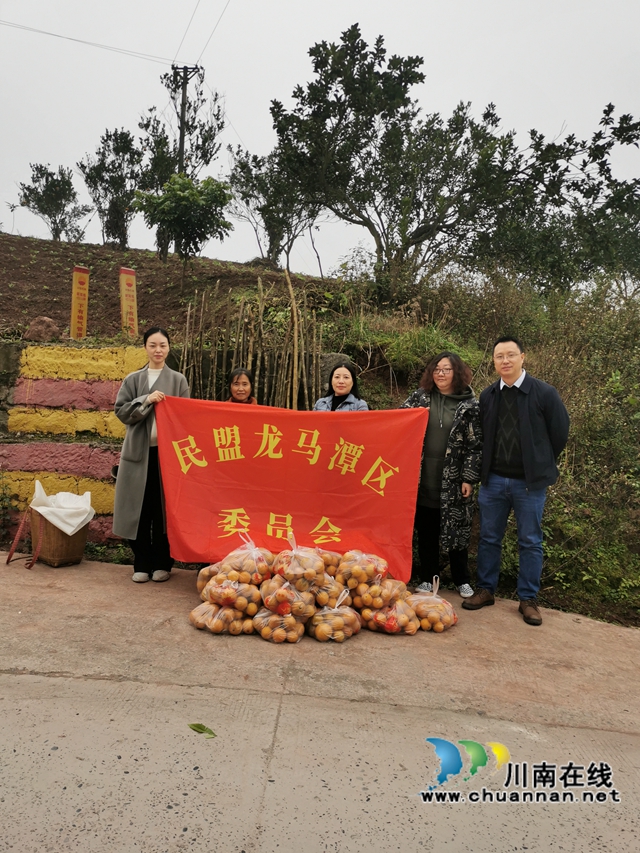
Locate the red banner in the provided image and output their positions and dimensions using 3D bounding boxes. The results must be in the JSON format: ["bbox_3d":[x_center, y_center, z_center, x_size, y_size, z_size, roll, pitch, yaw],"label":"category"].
[{"bbox_3d":[-0.174,0.400,4.220,1.700,1.120,0.150,1,1,2],"label":"red banner"}]

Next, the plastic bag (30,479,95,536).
[{"bbox_3d":[-1.811,0.577,4.680,0.400,0.370,0.350,1,1,-11],"label":"plastic bag"}]

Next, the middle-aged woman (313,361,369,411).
[{"bbox_3d":[0.138,0.349,4.470,0.460,1.540,0.330,1,1,0],"label":"middle-aged woman"}]

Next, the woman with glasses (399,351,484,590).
[{"bbox_3d":[0.820,0.286,4.420,0.500,1.590,0.380,1,1,14],"label":"woman with glasses"}]

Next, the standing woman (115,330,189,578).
[{"bbox_3d":[-1.119,0.179,4.420,0.480,1.660,0.400,1,1,-6],"label":"standing woman"}]

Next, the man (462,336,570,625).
[{"bbox_3d":[1.241,0.308,4.180,0.560,1.720,0.400,1,1,20],"label":"man"}]

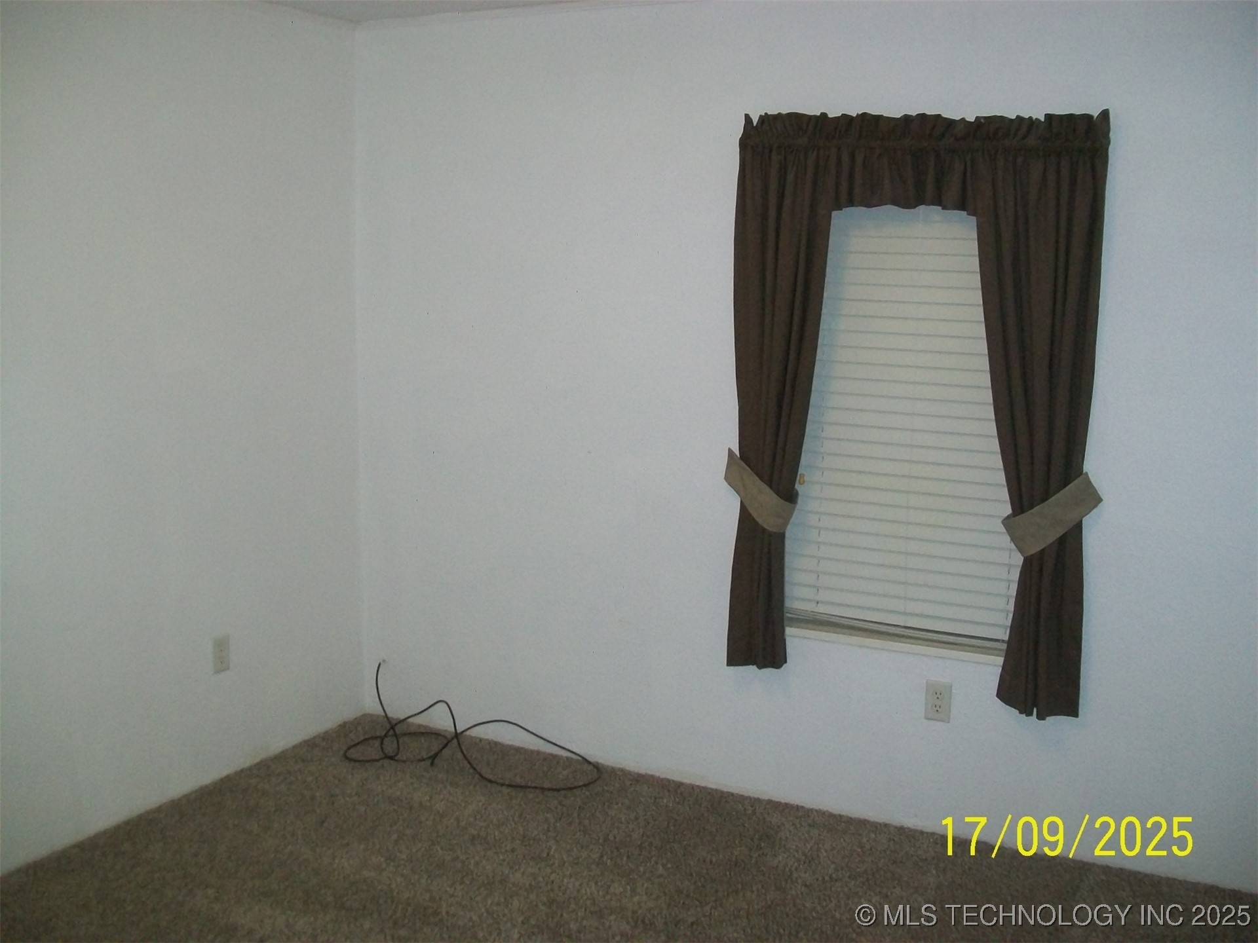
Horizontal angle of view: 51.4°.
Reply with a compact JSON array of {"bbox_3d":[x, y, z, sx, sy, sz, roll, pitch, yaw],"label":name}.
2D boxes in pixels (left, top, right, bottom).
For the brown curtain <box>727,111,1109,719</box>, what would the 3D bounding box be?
[{"bbox_3d":[0.748,-0.168,3.568,1.035,1.610,0.110,5,10,27],"label":"brown curtain"}]

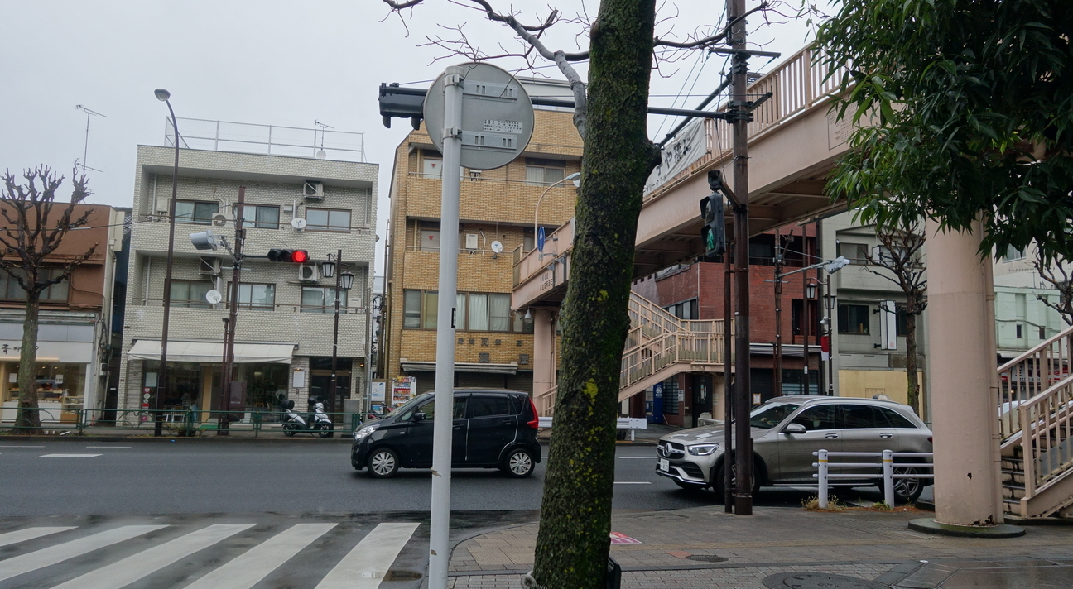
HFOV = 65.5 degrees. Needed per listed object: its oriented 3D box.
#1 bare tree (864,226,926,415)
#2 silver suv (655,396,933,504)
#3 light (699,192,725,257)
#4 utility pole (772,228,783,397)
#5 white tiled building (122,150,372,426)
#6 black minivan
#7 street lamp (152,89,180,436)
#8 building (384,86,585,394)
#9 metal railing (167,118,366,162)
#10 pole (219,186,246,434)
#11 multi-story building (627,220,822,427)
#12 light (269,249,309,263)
[{"bbox_3d":[14.081,1.316,31.355,3.200,8.388,3.200,3,-7,-12],"label":"bare tree"},{"bbox_3d":[4.410,2.560,14.038,4.670,1.640,1.920,3,-7,-13],"label":"silver suv"},{"bbox_3d":[2.107,-0.835,10.011,0.200,0.770,0.370,3,-7,-16],"label":"light"},{"bbox_3d":[8.856,1.406,30.438,0.320,7.769,0.320,3,-7,-12],"label":"utility pole"},{"bbox_3d":[-11.453,0.281,35.371,8.630,10.080,9.500,3,-7,-12],"label":"white tiled building"},{"bbox_3d":[-1.703,2.561,15.668,3.395,1.620,1.475,3,-7,-12],"label":"black minivan"},{"bbox_3d":[-11.103,-0.777,24.632,0.400,9.950,2.900,3,-7,-12],"label":"street lamp"},{"bbox_3d":[-2.493,-1.974,37.745,8.119,15.534,9.000,3,-7,-12],"label":"building"},{"bbox_3d":[-10.877,-5.487,34.488,7.201,1.400,5.500,3,-7,-12],"label":"metal railing"},{"bbox_3d":[-9.629,0.450,26.421,0.300,7.924,0.300,3,-7,-12],"label":"pole"},{"bbox_3d":[8.794,1.447,40.404,5.802,9.800,9.000,3,-7,-12],"label":"multi-story building"},{"bbox_3d":[-8.004,-1.244,26.918,1.220,0.430,0.420,1,-7,-3],"label":"light"}]

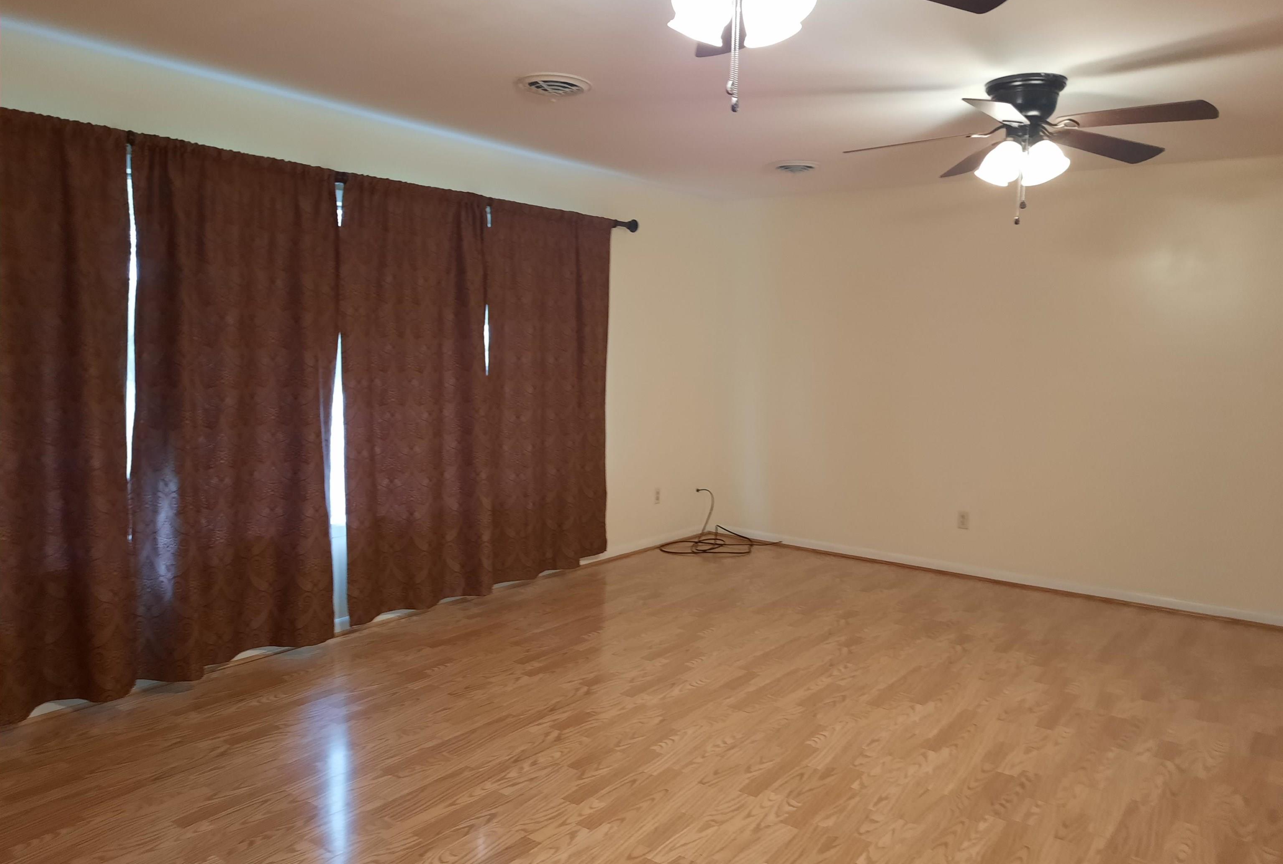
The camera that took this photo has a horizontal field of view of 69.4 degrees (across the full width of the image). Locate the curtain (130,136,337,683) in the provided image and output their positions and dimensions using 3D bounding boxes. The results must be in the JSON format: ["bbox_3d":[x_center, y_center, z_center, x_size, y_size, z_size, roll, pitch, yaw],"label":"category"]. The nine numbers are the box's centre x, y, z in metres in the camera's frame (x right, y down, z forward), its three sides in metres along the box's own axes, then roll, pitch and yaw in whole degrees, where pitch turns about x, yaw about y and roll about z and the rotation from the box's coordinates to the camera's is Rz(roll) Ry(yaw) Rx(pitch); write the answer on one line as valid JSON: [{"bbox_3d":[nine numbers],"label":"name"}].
[{"bbox_3d":[-1.638,-0.075,3.836,0.130,2.088,0.890,6,7,37],"label":"curtain"}]

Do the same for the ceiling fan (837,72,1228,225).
[{"bbox_3d":[1.441,-1.065,3.514,1.290,0.515,1.260,6,7,37],"label":"ceiling fan"}]

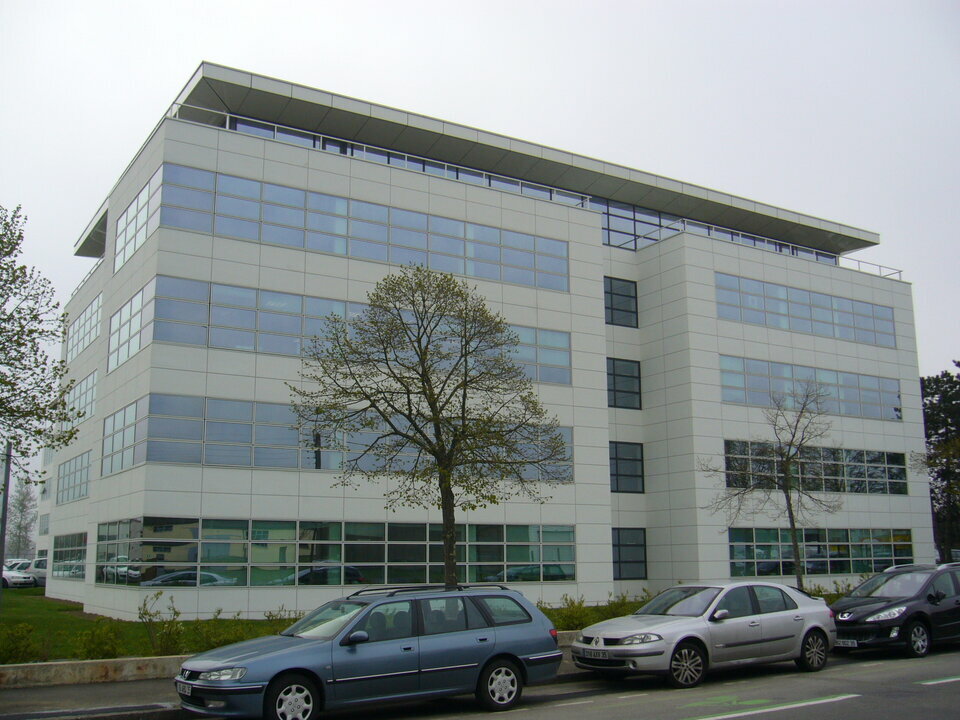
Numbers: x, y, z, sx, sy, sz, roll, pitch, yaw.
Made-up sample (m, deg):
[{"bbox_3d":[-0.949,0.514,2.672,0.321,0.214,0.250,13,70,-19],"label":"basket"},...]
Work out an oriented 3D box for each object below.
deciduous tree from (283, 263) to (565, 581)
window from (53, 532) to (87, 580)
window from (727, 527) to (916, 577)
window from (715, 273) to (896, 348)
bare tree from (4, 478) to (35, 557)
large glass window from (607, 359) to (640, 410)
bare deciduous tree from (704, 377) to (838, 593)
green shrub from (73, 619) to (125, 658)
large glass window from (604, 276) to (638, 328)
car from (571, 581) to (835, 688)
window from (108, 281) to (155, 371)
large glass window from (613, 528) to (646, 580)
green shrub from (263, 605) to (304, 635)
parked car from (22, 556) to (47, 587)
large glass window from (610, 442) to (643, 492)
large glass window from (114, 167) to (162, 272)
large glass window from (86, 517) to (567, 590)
[{"bbox_3d":[-0.763,1.630,15.251,4.400,6.354,4.400,0,-12,0],"label":"deciduous tree"},{"bbox_3d":[-17.171,8.152,40.558,0.200,1.798,8.200,7,-14,-31],"label":"window"},{"bbox_3d":[14.192,7.812,39.434,11.190,1.919,0.150,7,-13,-31],"label":"window"},{"bbox_3d":[14.145,-1.985,41.388,11.190,1.919,0.150,7,-13,-31],"label":"window"},{"bbox_3d":[-38.141,13.886,79.922,3.000,8.425,3.000,0,-12,0],"label":"bare tree"},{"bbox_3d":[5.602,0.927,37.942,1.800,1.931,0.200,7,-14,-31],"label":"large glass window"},{"bbox_3d":[5.978,2.911,19.974,2.850,5.345,2.750,7,-13,-31],"label":"bare deciduous tree"},{"bbox_3d":[-5.417,3.979,13.817,0.680,0.640,0.650,0,-12,0],"label":"green shrub"},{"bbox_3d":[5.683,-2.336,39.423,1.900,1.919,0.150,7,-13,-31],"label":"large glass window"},{"bbox_3d":[3.559,4.186,15.162,4.580,1.430,1.780,7,-14,-34],"label":"car"},{"bbox_3d":[-10.441,-0.933,29.040,0.150,1.919,5.908,7,-13,-31],"label":"window"},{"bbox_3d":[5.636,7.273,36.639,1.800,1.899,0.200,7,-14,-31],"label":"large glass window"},{"bbox_3d":[-3.164,4.260,15.614,0.750,0.640,0.650,7,-13,-31],"label":"green shrub"},{"bbox_3d":[-23.373,11.353,51.854,4.300,1.650,1.780,-11,-16,43],"label":"parked car"},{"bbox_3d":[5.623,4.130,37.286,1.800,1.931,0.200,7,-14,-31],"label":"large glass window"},{"bbox_3d":[-10.456,-4.199,29.691,0.150,1.919,5.908,7,-13,-31],"label":"large glass window"},{"bbox_3d":[-4.293,6.148,30.697,14.034,1.798,5.801,7,-14,-31],"label":"large glass window"}]

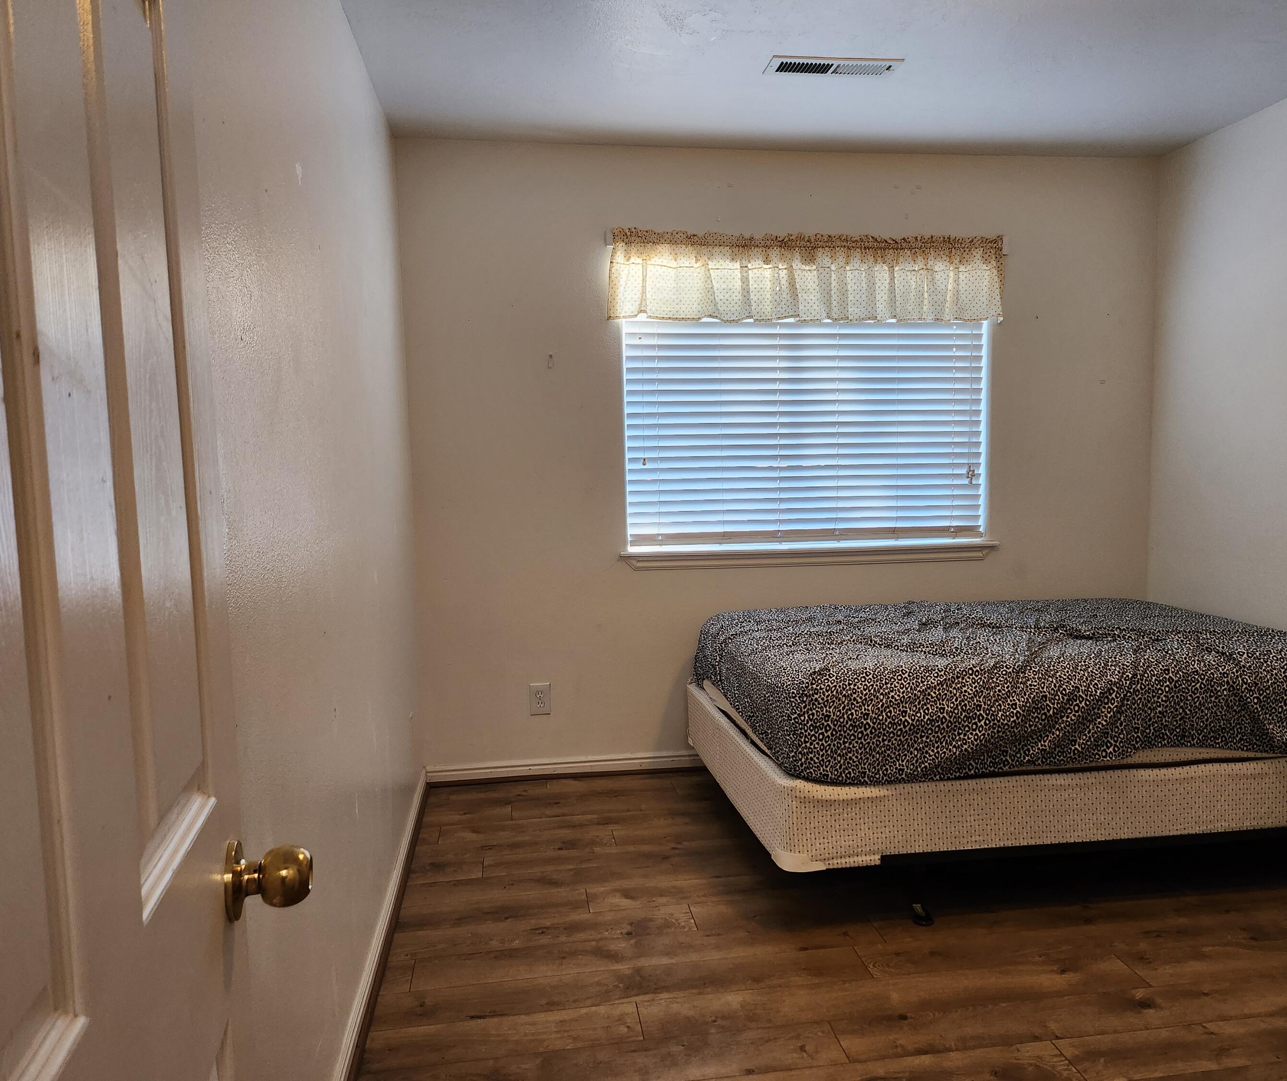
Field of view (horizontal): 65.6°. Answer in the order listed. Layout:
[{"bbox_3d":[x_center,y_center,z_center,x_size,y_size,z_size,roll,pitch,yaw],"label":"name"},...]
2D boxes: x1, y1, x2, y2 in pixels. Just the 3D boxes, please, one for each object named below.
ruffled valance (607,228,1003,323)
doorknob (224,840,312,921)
[{"bbox_3d":[0.644,-1.014,3.856,1.545,0.330,0.085,-2,6,-7],"label":"ruffled valance"},{"bbox_3d":[-0.316,0.286,0.850,0.064,0.066,0.066,-2,6,-13],"label":"doorknob"}]

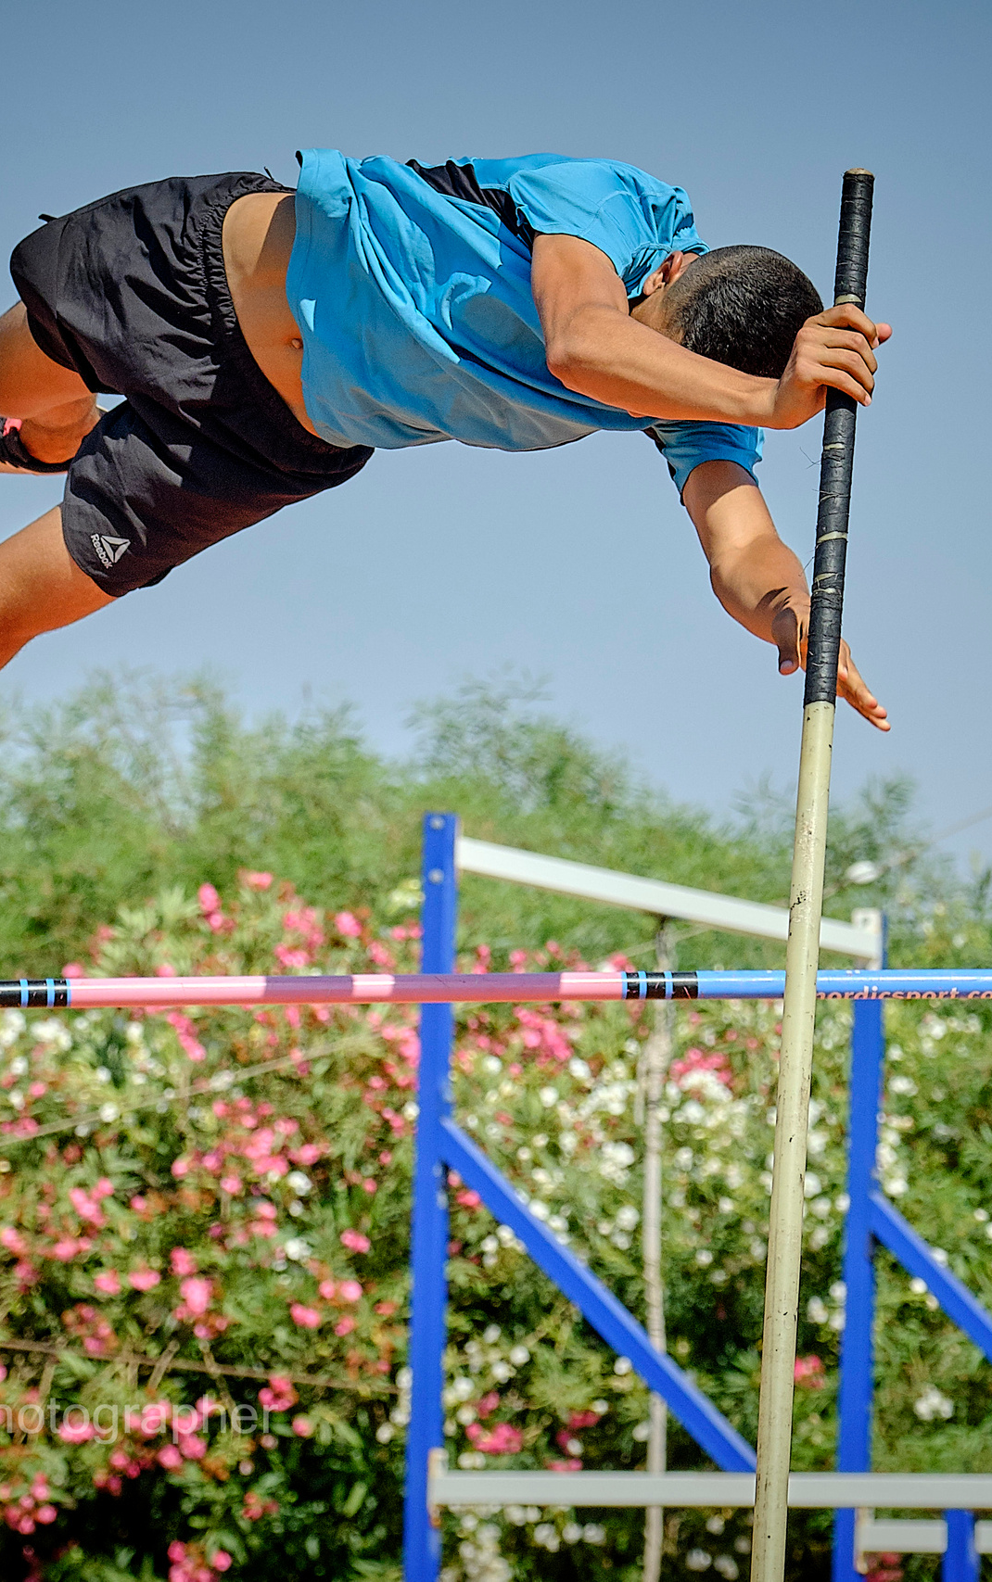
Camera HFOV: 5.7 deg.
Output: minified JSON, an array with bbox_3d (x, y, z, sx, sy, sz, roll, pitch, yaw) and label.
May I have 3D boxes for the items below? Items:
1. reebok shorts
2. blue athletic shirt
[{"bbox_3d":[-0.327,-0.432,10.050,0.360,0.370,0.280,-26,21,3],"label":"reebok shorts"},{"bbox_3d":[0.031,-0.477,9.970,0.470,0.380,0.280,5,20,15],"label":"blue athletic shirt"}]

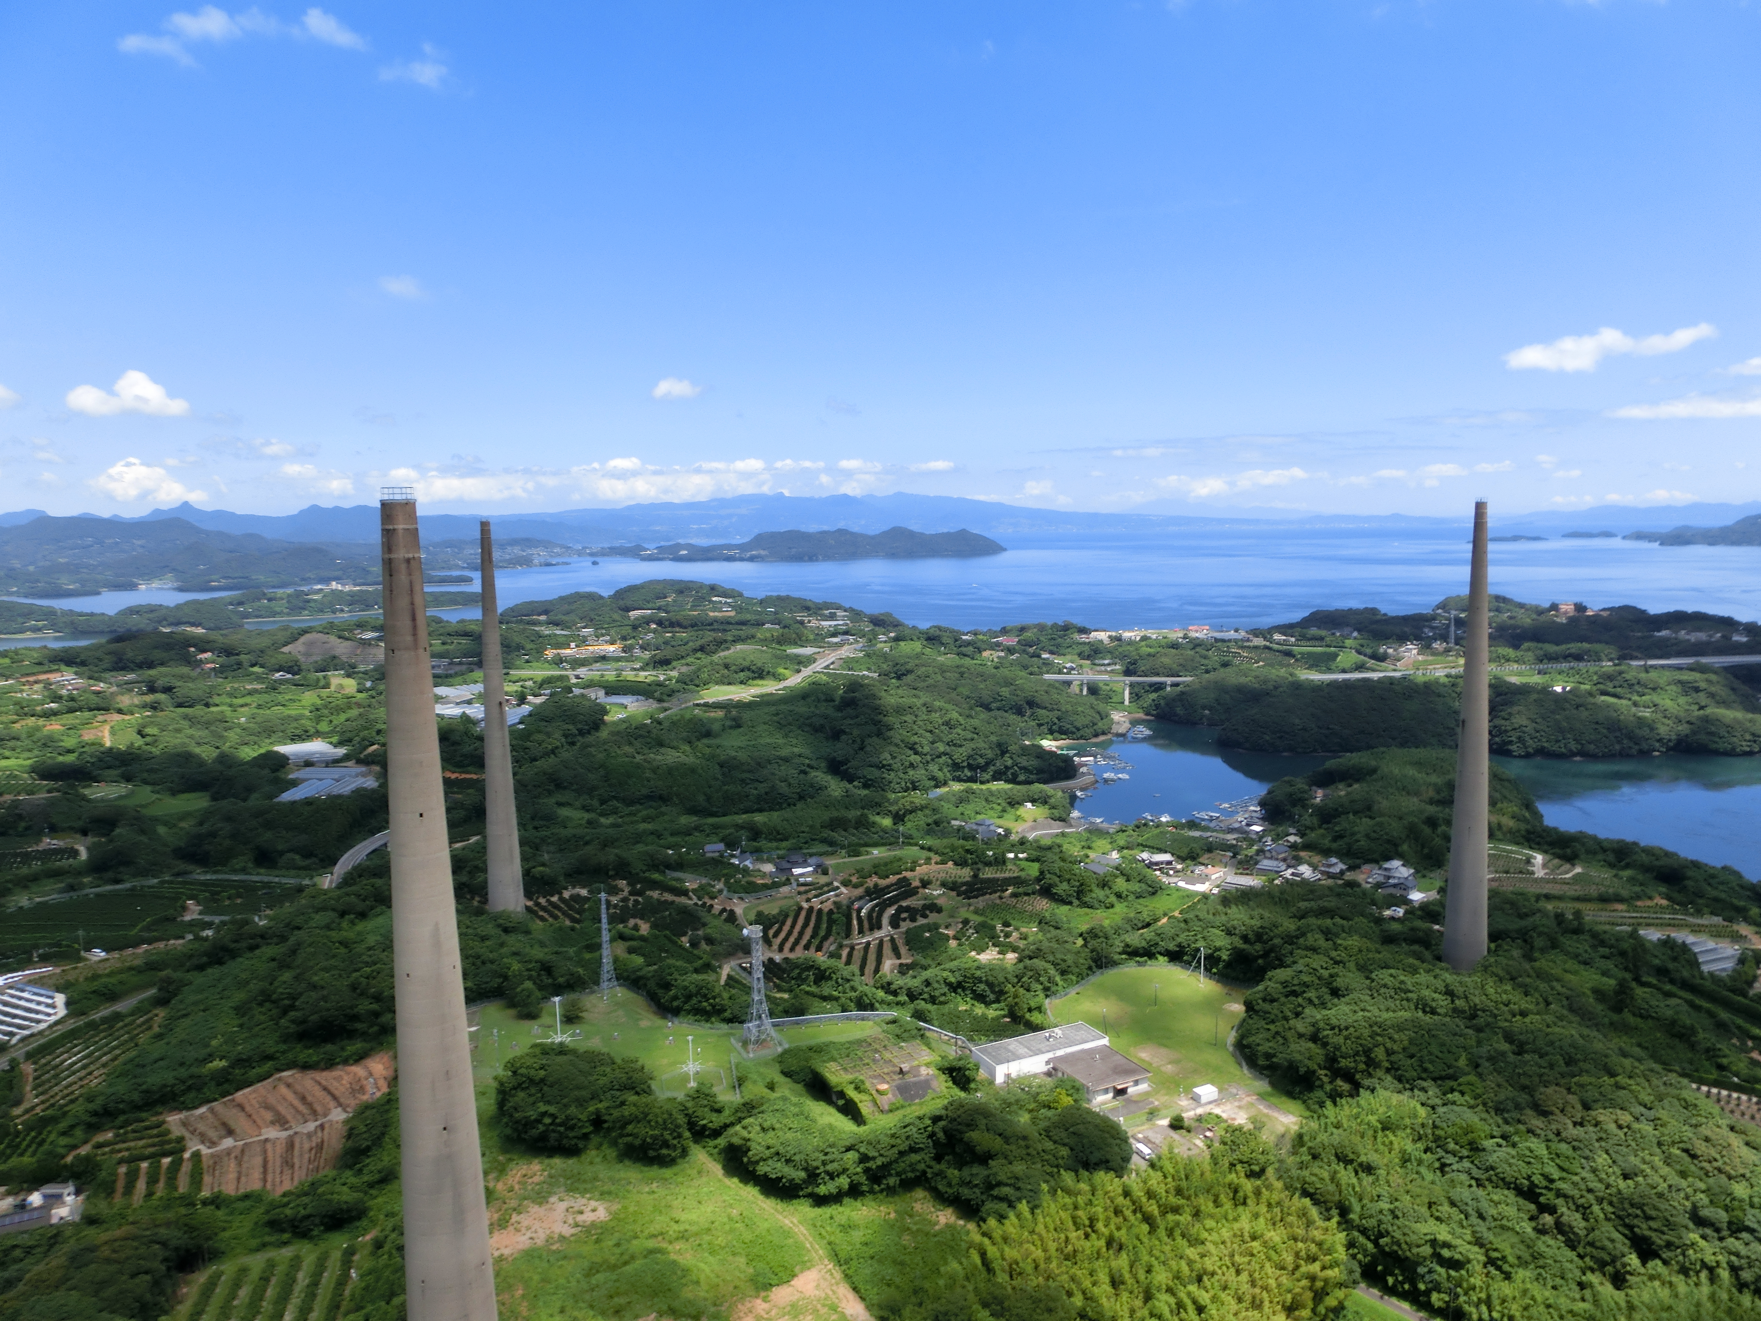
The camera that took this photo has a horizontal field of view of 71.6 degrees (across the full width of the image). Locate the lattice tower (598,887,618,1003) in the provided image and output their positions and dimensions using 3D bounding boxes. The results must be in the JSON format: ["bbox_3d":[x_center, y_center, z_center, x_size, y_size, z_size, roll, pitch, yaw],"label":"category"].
[{"bbox_3d":[-76.946,79.701,343.644,4.500,30.600,4.500,-6,8,-34],"label":"lattice tower"}]

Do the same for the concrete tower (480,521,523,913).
[{"bbox_3d":[-128.033,21.192,407.579,12.200,135.600,12.200,-1,7,0],"label":"concrete tower"}]

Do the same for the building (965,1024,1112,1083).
[{"bbox_3d":[39.196,95.605,298.261,32.000,4.500,10.900,-4,7,-26],"label":"building"}]

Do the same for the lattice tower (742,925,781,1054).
[{"bbox_3d":[-30.722,82.210,307.596,7.800,31.900,7.800,-4,7,-26],"label":"lattice tower"}]

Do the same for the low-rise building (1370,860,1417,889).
[{"bbox_3d":[228.526,93.746,543.637,14.500,8.800,12.500,3,8,34],"label":"low-rise building"}]

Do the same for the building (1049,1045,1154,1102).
[{"bbox_3d":[51.553,97.230,287.969,16.400,3.500,17.600,-4,7,-26],"label":"building"}]

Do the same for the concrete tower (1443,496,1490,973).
[{"bbox_3d":[163.493,24.238,336.837,12.200,136.300,12.200,-1,7,0],"label":"concrete tower"}]

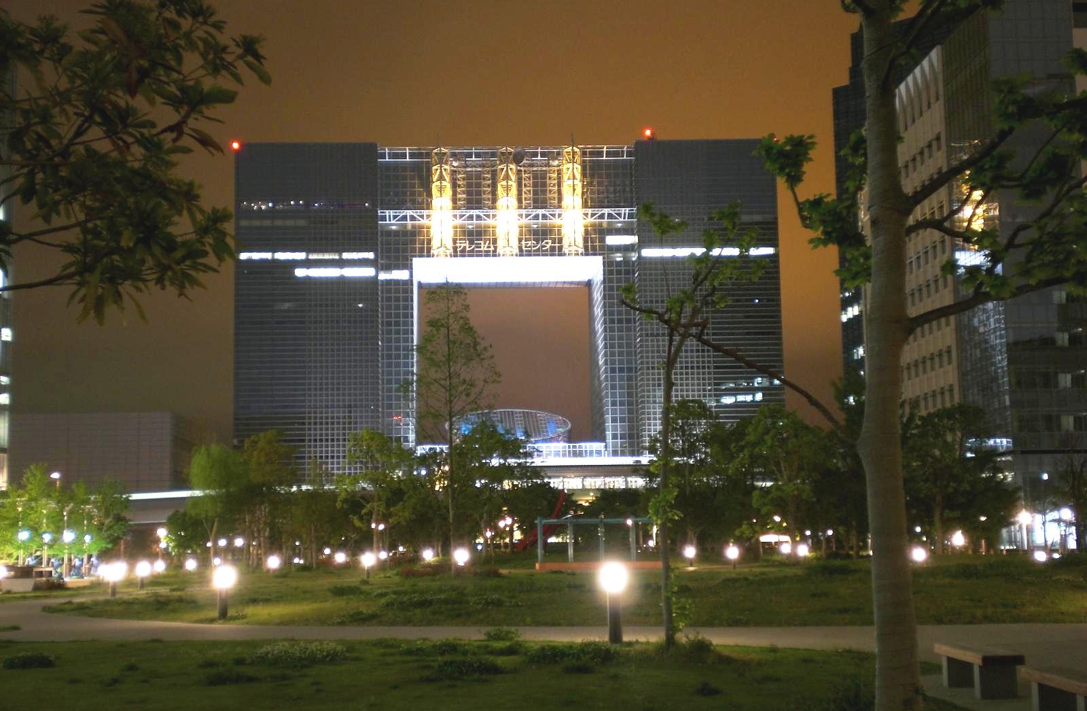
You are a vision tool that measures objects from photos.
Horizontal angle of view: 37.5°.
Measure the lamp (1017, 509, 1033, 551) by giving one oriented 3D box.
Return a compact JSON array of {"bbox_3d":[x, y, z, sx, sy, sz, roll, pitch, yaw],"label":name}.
[{"bbox_3d":[36.656,13.273,122.188,0.500,3.300,0.500,-1,-7,-2],"label":"lamp"}]

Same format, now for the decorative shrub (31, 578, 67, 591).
[{"bbox_3d":[-18.856,8.782,61.324,1.360,0.460,1.000,-1,-7,-2],"label":"decorative shrub"}]

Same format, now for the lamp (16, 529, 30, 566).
[{"bbox_3d":[-29.276,11.046,90.148,0.450,2.600,0.450,-1,-7,-2],"label":"lamp"}]

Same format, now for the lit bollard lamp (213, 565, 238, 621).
[{"bbox_3d":[-6.838,5.128,34.363,0.300,1.100,0.300,-1,-7,-2],"label":"lit bollard lamp"}]

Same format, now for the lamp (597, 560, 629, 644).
[{"bbox_3d":[1.034,3.712,23.764,0.300,1.130,0.300,-1,-7,-2],"label":"lamp"}]

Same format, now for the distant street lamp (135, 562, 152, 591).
[{"bbox_3d":[-15.543,8.554,62.062,0.310,1.080,0.310,-1,-7,-2],"label":"distant street lamp"}]

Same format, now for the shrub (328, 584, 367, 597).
[{"bbox_3d":[-5.757,6.933,47.290,1.150,0.380,0.900,-1,-7,-2],"label":"shrub"}]

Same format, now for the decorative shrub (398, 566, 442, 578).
[{"bbox_3d":[-5.418,9.503,70.416,1.950,0.500,1.300,-1,-7,-2],"label":"decorative shrub"}]

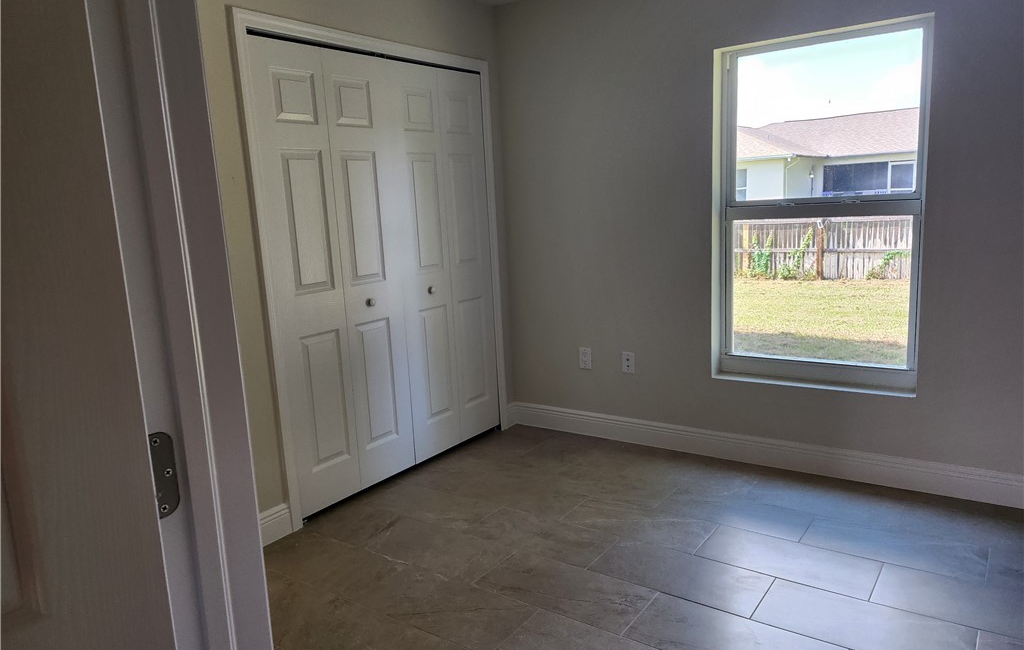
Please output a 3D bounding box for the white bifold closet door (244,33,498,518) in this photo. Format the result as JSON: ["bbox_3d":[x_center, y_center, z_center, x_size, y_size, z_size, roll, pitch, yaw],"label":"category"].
[{"bbox_3d":[-0.572,-0.271,3.563,0.045,2.032,1.479,4,12,35],"label":"white bifold closet door"}]

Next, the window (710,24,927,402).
[{"bbox_3d":[1.408,-0.503,3.297,0.904,1.592,0.100,4,12,35],"label":"window"}]

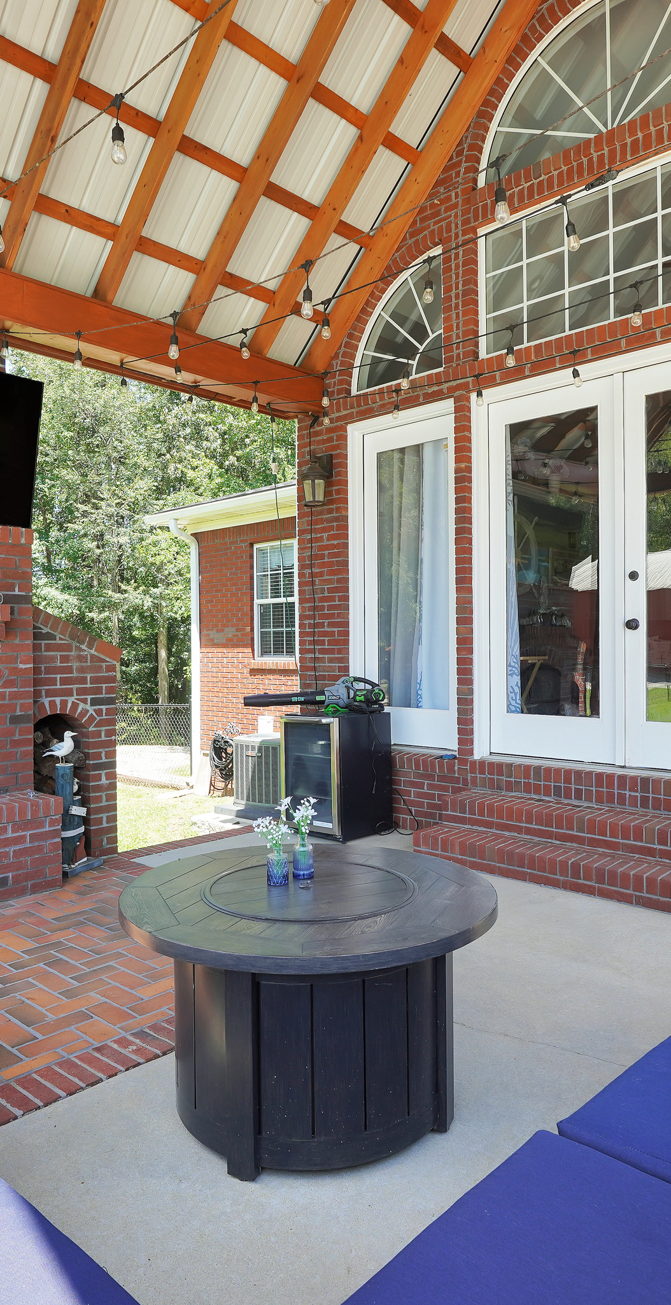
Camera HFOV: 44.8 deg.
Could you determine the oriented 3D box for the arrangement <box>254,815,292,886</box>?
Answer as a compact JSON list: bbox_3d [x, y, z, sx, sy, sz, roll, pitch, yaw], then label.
[{"bbox_3d":[-0.195,0.636,2.613,0.105,0.210,0.105,-1,1,0],"label":"arrangement"}]

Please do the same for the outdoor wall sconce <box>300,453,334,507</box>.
[{"bbox_3d":[-0.151,-1.365,6.490,0.230,0.430,0.260,0,1,43],"label":"outdoor wall sconce"}]

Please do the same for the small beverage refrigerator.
[{"bbox_3d":[0.033,0.894,6.063,0.555,0.870,0.550,0,1,43],"label":"small beverage refrigerator"}]

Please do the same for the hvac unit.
[{"bbox_3d":[-0.623,1.391,9.517,0.800,0.770,0.800,0,1,43],"label":"hvac unit"}]

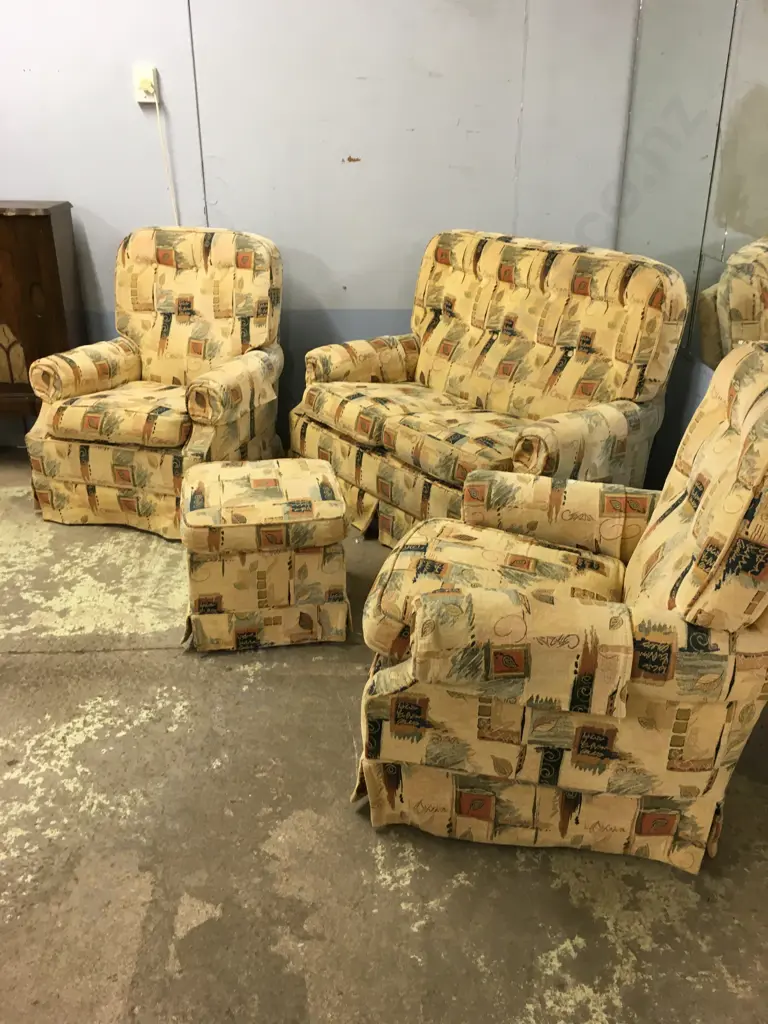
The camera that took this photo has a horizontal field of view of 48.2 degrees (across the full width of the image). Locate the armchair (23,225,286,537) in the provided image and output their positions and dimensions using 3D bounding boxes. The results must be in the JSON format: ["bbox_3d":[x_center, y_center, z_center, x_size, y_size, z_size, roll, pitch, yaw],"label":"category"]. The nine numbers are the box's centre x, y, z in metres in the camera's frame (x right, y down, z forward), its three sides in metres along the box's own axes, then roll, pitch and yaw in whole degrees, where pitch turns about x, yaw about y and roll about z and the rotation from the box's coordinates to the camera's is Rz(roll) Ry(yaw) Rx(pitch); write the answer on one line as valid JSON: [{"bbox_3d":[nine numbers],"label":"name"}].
[{"bbox_3d":[-0.793,-0.509,3.165,0.731,0.938,0.780,8,26,16],"label":"armchair"}]

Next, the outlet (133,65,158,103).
[{"bbox_3d":[-0.875,-1.576,3.165,0.074,0.116,0.045,0,25,0],"label":"outlet"}]

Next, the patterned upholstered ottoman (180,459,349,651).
[{"bbox_3d":[-0.338,0.108,2.485,0.450,0.395,0.430,-3,25,-7],"label":"patterned upholstered ottoman"}]

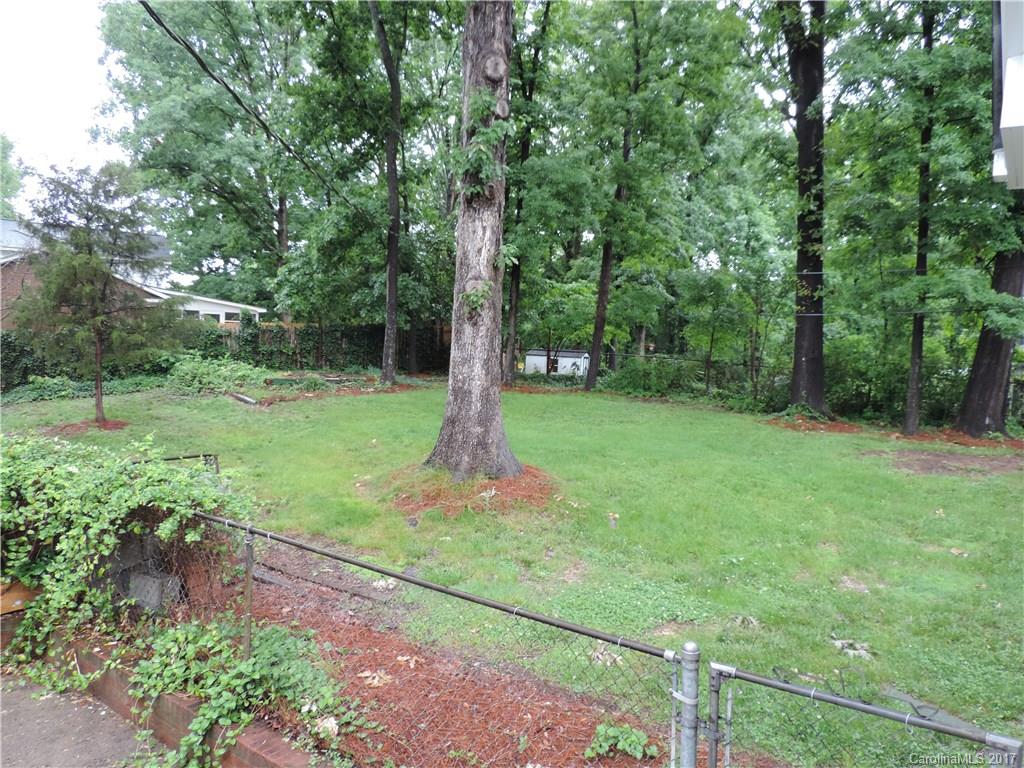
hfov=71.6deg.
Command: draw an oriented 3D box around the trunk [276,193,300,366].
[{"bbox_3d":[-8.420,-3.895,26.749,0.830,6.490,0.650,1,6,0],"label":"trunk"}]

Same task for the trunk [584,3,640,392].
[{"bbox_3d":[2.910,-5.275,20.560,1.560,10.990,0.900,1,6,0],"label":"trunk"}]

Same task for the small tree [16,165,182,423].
[{"bbox_3d":[-8.481,-1.831,14.598,3.250,5.220,3.250,1,6,0],"label":"small tree"}]

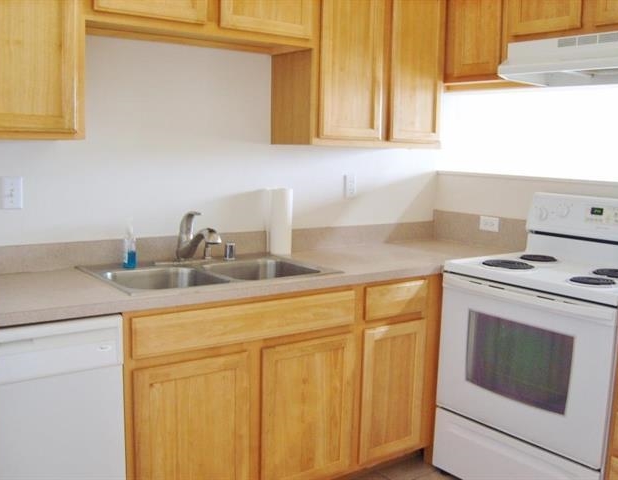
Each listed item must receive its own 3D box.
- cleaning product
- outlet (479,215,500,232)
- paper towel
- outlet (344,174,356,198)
[{"bbox_3d":[-0.677,0.017,2.457,0.056,0.183,0.052,4,8,21],"label":"cleaning product"},{"bbox_3d":[0.897,-0.079,3.212,0.010,0.070,0.115,-5,10,-37],"label":"outlet"},{"bbox_3d":[-0.121,-0.081,2.880,0.102,0.291,0.102,1,8,0],"label":"paper towel"},{"bbox_3d":[0.204,-0.264,3.181,0.070,0.114,0.010,-4,10,-35],"label":"outlet"}]

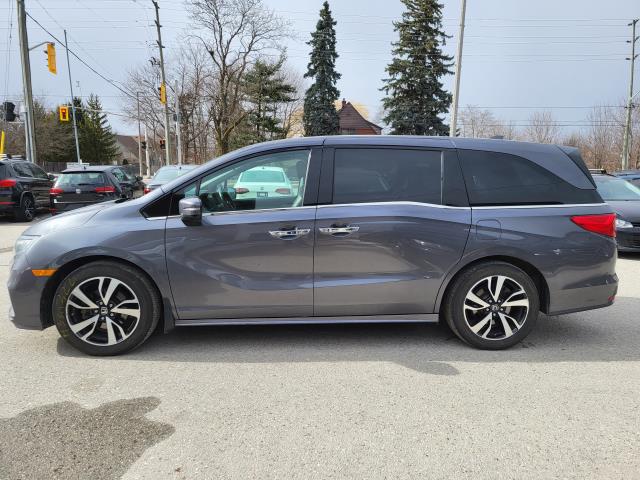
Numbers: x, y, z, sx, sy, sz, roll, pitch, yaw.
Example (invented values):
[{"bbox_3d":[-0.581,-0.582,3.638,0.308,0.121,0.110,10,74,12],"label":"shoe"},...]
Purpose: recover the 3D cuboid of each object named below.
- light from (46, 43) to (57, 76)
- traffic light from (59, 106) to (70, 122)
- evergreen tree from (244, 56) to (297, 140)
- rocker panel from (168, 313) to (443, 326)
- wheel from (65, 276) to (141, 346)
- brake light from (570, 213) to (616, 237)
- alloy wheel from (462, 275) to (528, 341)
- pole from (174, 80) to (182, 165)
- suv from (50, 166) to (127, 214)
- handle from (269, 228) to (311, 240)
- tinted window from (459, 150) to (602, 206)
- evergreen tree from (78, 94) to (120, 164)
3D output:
[{"bbox_3d":[-9.945,-6.703,17.752,0.360,1.080,0.600,0,8,0],"label":"light"},{"bbox_3d":[-18.603,-9.152,35.000,0.650,1.130,0.350,-3,9,-20],"label":"traffic light"},{"bbox_3d":[-5.602,-13.803,55.018,5.900,13.770,5.900,0,8,0],"label":"evergreen tree"},{"bbox_3d":[-0.086,0.612,3.699,2.020,0.075,0.080,0,8,-3],"label":"rocker panel"},{"bbox_3d":[-1.599,0.514,3.644,0.520,0.520,0.200,0,9,-5],"label":"wheel"},{"bbox_3d":[2.162,-0.119,3.882,0.450,0.210,0.250,0,9,-5],"label":"brake light"},{"bbox_3d":[1.384,0.524,3.894,0.520,0.520,0.200,0,9,-5],"label":"alloy wheel"},{"bbox_3d":[-8.630,-6.225,29.430,0.240,6.800,0.240,0,8,0],"label":"pole"},{"bbox_3d":[-6.878,-1.538,15.340,1.800,1.470,4.300,-1,8,-10],"label":"suv"},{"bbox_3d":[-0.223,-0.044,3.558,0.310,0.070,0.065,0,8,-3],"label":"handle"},{"bbox_3d":[1.700,-0.494,3.803,1.260,0.460,0.200,0,9,-5],"label":"tinted window"},{"bbox_3d":[-24.450,-11.451,53.686,4.500,9.290,4.500,0,8,0],"label":"evergreen tree"}]

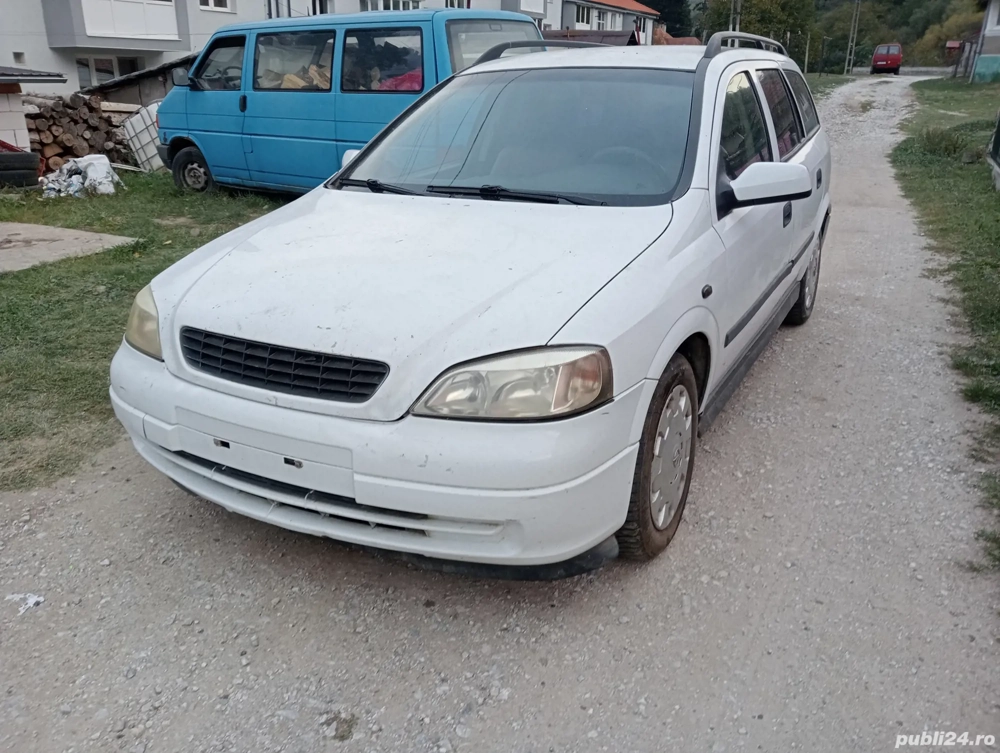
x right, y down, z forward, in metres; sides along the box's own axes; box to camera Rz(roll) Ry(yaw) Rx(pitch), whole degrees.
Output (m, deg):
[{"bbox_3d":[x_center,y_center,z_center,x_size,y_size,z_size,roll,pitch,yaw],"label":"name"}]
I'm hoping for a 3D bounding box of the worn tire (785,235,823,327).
[{"bbox_3d":[1.679,-0.573,4.554,0.190,0.610,0.610,10,22,27],"label":"worn tire"}]

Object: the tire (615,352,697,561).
[{"bbox_3d":[0.427,0.221,2.405,0.190,0.610,0.610,9,22,26],"label":"tire"}]

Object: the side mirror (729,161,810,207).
[{"bbox_3d":[0.888,-0.640,2.661,0.240,0.155,0.175,10,22,27],"label":"side mirror"}]

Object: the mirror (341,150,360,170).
[{"bbox_3d":[-0.646,-0.909,3.459,0.240,0.155,0.175,10,22,27],"label":"mirror"}]

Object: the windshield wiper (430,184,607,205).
[{"bbox_3d":[0.038,-0.576,2.590,0.660,0.050,0.070,12,23,26],"label":"windshield wiper"}]

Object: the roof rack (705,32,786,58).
[{"bbox_3d":[1.192,-1.519,3.770,0.070,0.115,1.760,10,22,27],"label":"roof rack"}]

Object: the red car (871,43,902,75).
[{"bbox_3d":[25.364,-20.729,53.097,1.690,1.830,4.200,9,22,22],"label":"red car"}]

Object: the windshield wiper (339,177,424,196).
[{"bbox_3d":[-0.385,-0.646,2.821,0.550,0.050,0.070,21,29,37],"label":"windshield wiper"}]

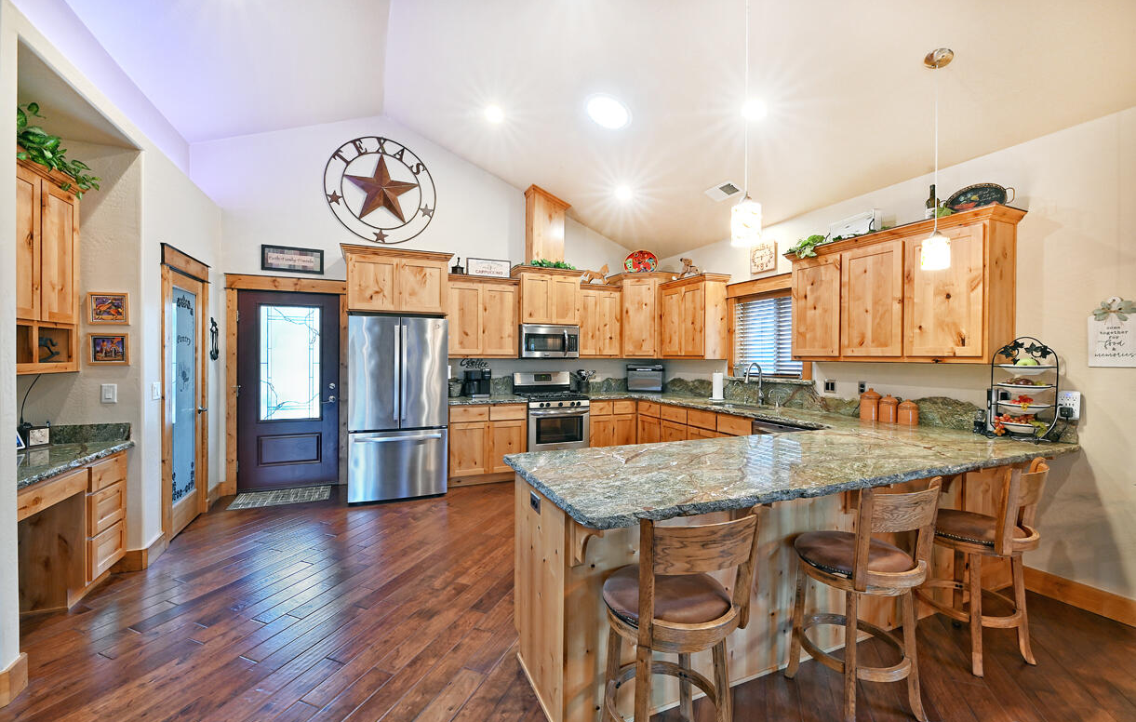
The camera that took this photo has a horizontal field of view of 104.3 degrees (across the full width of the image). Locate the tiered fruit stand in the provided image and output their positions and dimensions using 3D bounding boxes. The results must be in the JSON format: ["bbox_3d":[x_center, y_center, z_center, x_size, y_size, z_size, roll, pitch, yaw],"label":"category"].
[{"bbox_3d":[2.690,0.168,2.601,0.310,0.615,0.250,0,0,14],"label":"tiered fruit stand"}]

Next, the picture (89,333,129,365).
[{"bbox_3d":[-2.908,-0.075,2.799,0.192,0.202,0.025,0,0,-24],"label":"picture"}]

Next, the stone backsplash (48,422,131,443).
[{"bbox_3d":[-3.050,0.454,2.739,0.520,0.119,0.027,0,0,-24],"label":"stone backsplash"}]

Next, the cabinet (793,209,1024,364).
[{"bbox_3d":[2.365,-0.454,3.302,0.400,0.931,1.445,0,0,-24],"label":"cabinet"}]

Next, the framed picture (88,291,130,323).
[{"bbox_3d":[-2.901,-0.331,2.784,0.199,0.203,0.025,0,0,-24],"label":"framed picture"}]

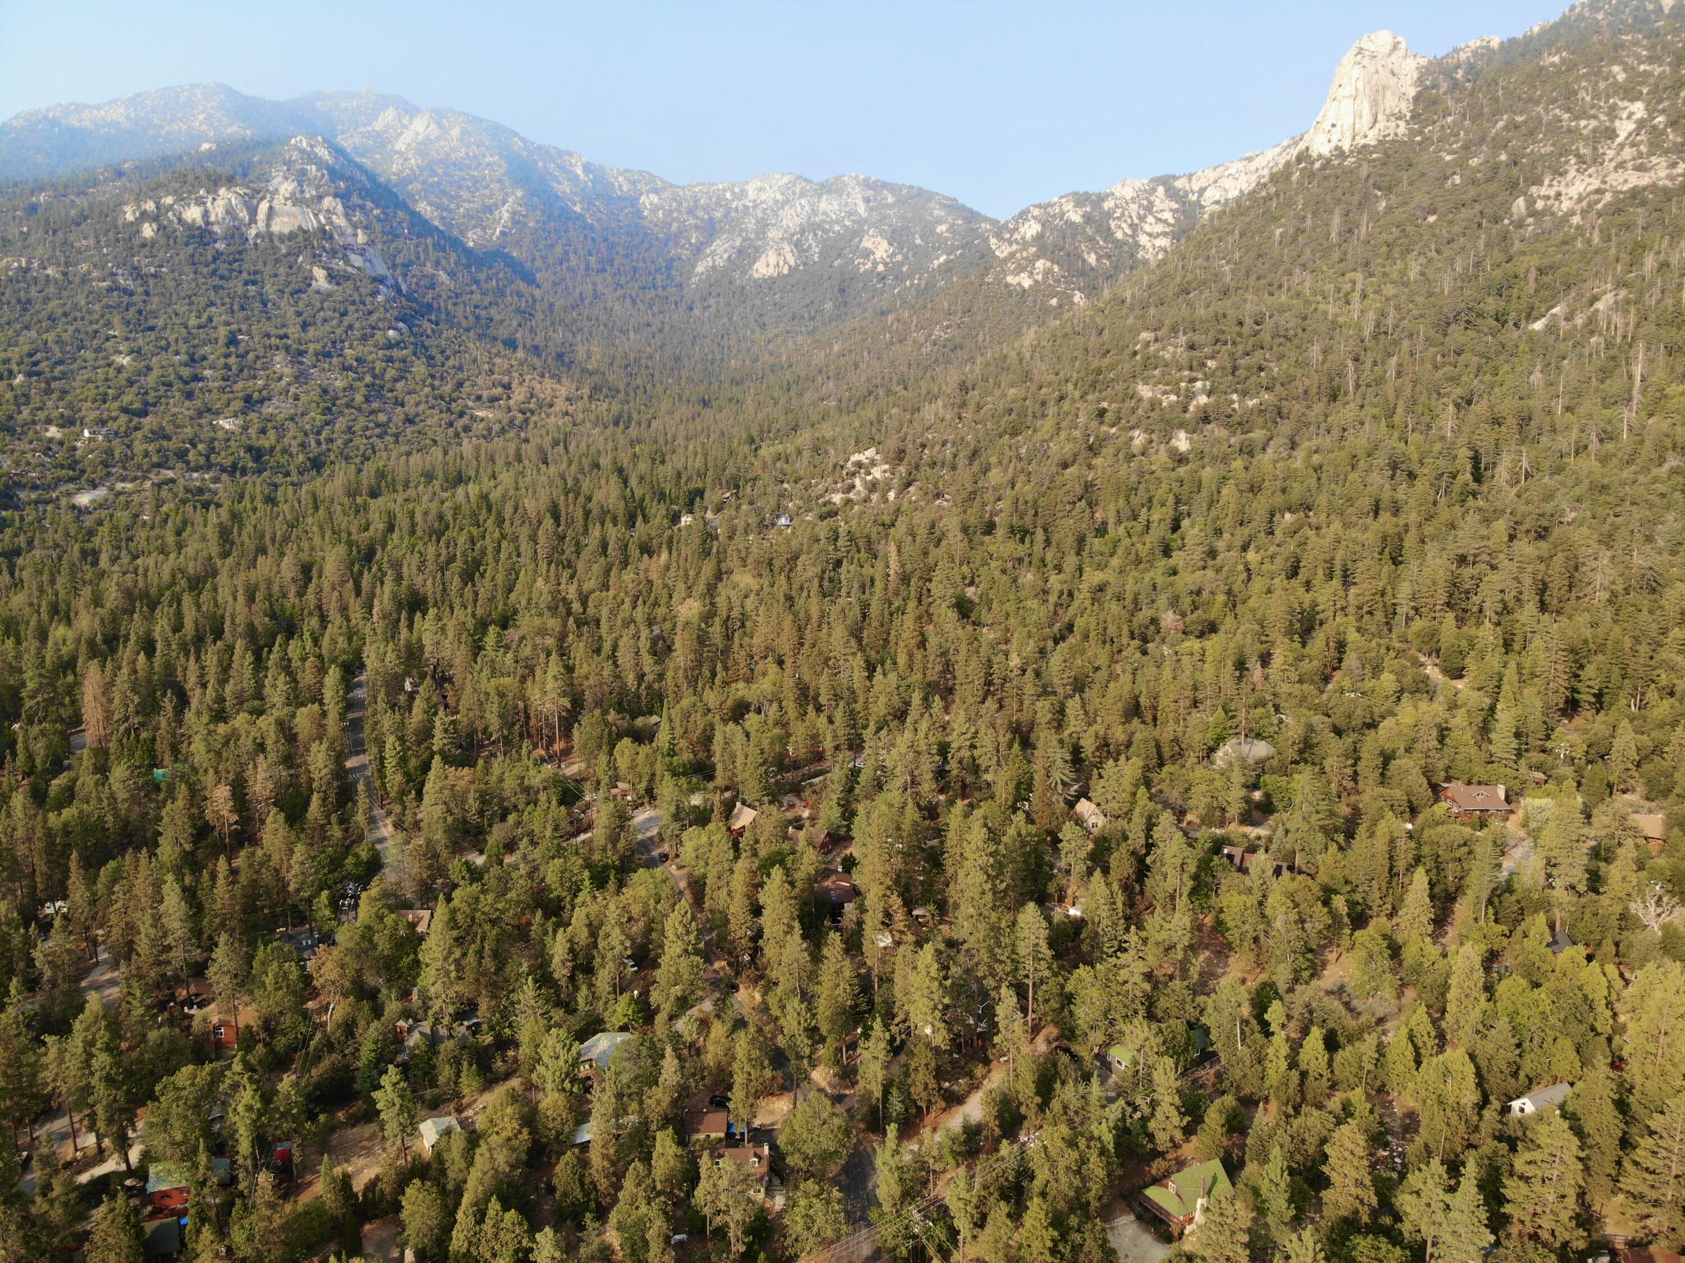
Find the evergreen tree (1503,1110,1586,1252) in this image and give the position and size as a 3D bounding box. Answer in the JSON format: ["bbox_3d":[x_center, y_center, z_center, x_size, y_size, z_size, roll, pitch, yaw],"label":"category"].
[{"bbox_3d":[95.350,74.240,156.350,10.200,21.000,10.200,0,10,0],"label":"evergreen tree"}]

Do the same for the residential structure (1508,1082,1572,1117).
[{"bbox_3d":[113.080,76.200,187.750,10.100,5.200,5.900,-5,12,-27],"label":"residential structure"}]

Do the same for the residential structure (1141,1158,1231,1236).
[{"bbox_3d":[50.710,81.230,170.030,11.000,7.800,7.100,-5,12,-27],"label":"residential structure"}]

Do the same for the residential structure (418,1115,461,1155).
[{"bbox_3d":[-64.400,81.580,188.120,5.400,3.200,6.400,-6,12,-29],"label":"residential structure"}]

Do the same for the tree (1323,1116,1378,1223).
[{"bbox_3d":[71.100,75.800,162.430,7.200,17.700,7.200,0,10,0],"label":"tree"}]

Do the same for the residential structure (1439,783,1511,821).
[{"bbox_3d":[163.280,43.370,301.090,14.000,6.900,10.700,-1,11,-4],"label":"residential structure"}]

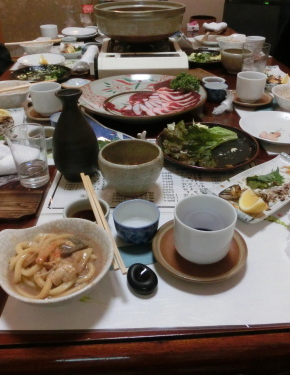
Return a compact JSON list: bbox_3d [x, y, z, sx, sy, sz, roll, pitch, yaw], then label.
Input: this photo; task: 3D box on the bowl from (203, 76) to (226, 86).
[{"bbox_3d":[0.211,-0.309,1.065,0.070,0.042,0.070,0,33,0],"label":"bowl"}]

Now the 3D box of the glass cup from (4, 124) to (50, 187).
[{"bbox_3d":[-0.210,-0.055,0.641,0.069,0.105,0.069,0,34,0],"label":"glass cup"}]

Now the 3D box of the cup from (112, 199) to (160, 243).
[{"bbox_3d":[-0.011,0.055,0.501,0.067,0.044,0.067,0,33,0],"label":"cup"}]

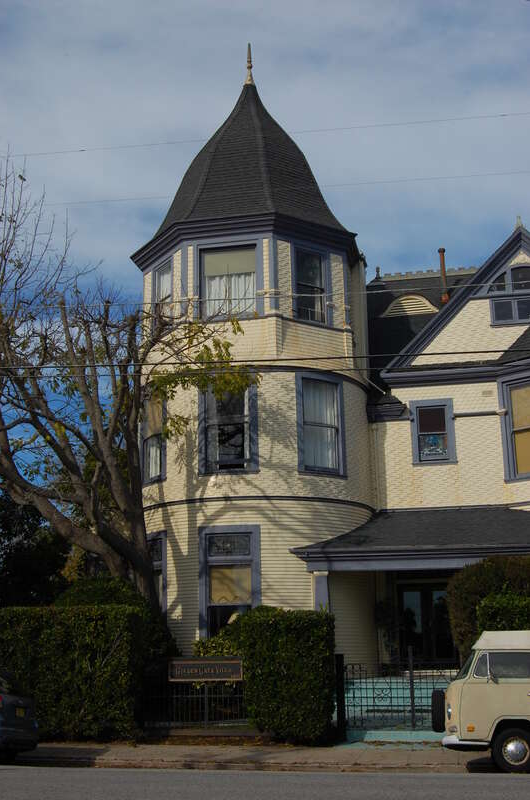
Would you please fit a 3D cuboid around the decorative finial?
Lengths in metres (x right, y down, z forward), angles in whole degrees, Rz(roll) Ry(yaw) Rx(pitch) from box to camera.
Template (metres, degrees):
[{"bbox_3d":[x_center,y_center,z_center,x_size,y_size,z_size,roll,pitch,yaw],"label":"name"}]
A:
[{"bbox_3d":[-0.433,-10.847,30.135,0.280,1.580,0.280,-4,-15,13],"label":"decorative finial"}]

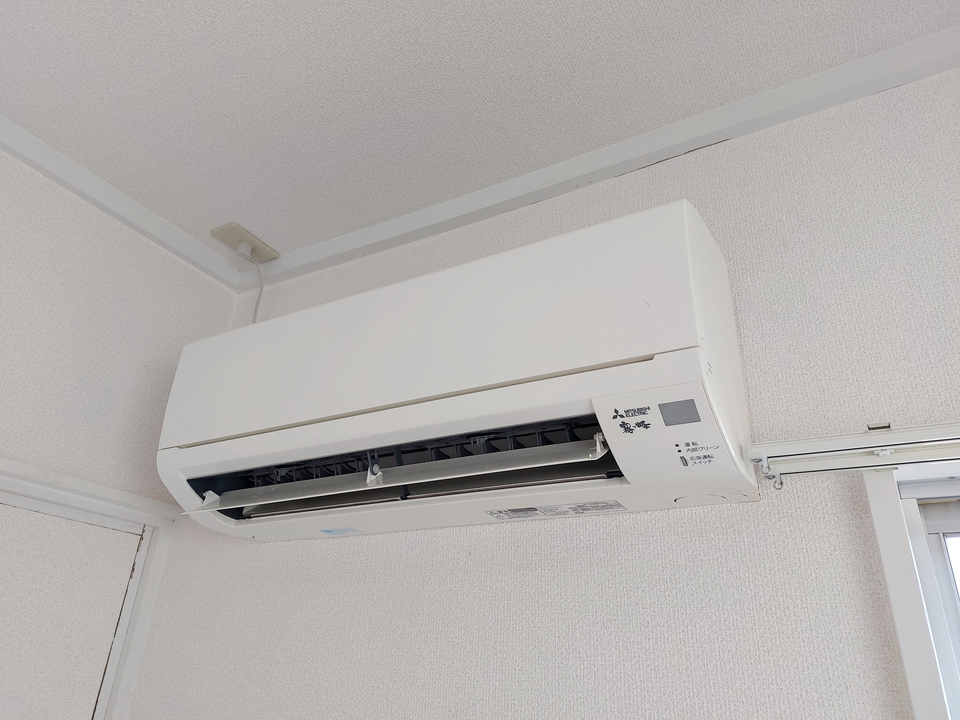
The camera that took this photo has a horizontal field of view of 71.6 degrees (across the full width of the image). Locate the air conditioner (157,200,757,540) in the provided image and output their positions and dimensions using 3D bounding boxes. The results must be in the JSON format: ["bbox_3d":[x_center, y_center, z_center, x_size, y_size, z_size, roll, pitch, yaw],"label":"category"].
[{"bbox_3d":[-0.077,0.055,0.924,0.799,0.303,0.235,-12,-29,28],"label":"air conditioner"}]

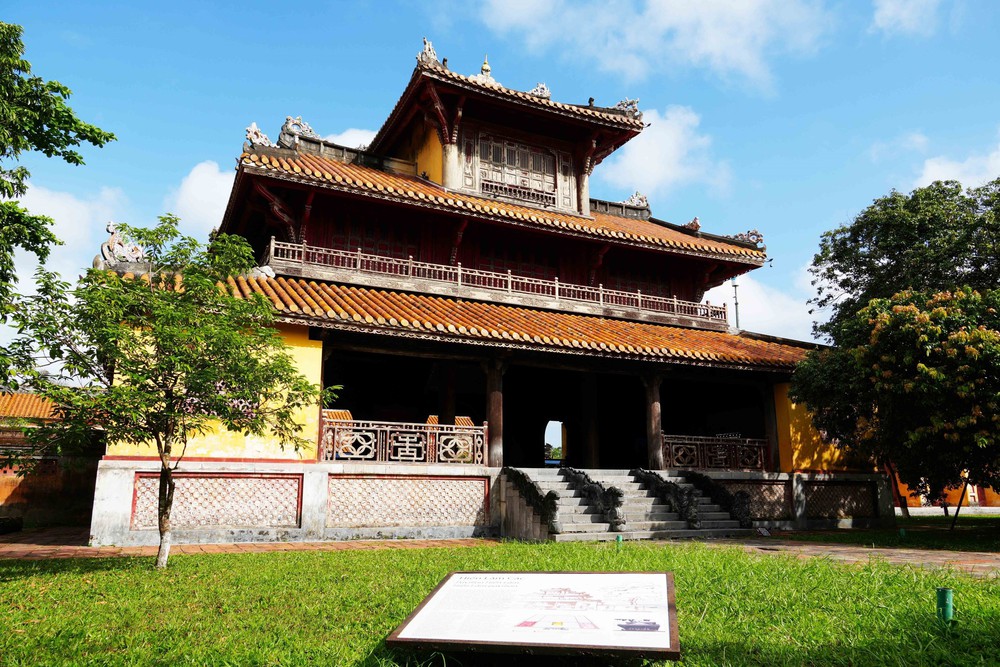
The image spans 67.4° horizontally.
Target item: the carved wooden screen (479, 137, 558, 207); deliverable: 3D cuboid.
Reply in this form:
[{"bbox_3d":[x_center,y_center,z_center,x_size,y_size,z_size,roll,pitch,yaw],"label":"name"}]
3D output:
[{"bbox_3d":[0.630,-5.286,24.382,2.800,2.120,0.200,6,-14,-25],"label":"carved wooden screen"}]

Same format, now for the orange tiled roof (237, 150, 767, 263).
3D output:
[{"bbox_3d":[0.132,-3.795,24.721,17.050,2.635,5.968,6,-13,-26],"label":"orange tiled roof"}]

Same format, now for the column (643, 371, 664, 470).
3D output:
[{"bbox_3d":[4.269,2.458,20.611,0.390,2.700,0.390,6,-14,-25],"label":"column"}]

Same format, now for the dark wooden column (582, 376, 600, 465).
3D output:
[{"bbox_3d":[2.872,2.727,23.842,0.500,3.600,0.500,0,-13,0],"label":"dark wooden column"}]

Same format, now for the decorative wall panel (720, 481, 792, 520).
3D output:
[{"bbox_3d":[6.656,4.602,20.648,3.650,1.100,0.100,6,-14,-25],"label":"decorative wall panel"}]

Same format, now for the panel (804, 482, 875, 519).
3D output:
[{"bbox_3d":[10.114,4.957,22.255,3.120,1.080,0.100,6,-14,-25],"label":"panel"}]

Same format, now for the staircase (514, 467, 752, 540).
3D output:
[{"bbox_3d":[2.922,3.950,17.507,5.200,1.600,2.500,6,-14,-25],"label":"staircase"}]

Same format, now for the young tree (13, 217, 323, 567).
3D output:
[{"bbox_3d":[-4.346,0.687,10.106,3.900,4.750,3.700,6,-14,-25],"label":"young tree"}]

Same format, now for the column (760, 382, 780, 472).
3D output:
[{"bbox_3d":[8.106,2.832,22.398,0.390,2.740,0.390,6,-14,-25],"label":"column"}]

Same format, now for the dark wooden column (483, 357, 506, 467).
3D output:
[{"bbox_3d":[-0.102,1.980,18.587,0.390,2.760,0.390,6,-14,-25],"label":"dark wooden column"}]

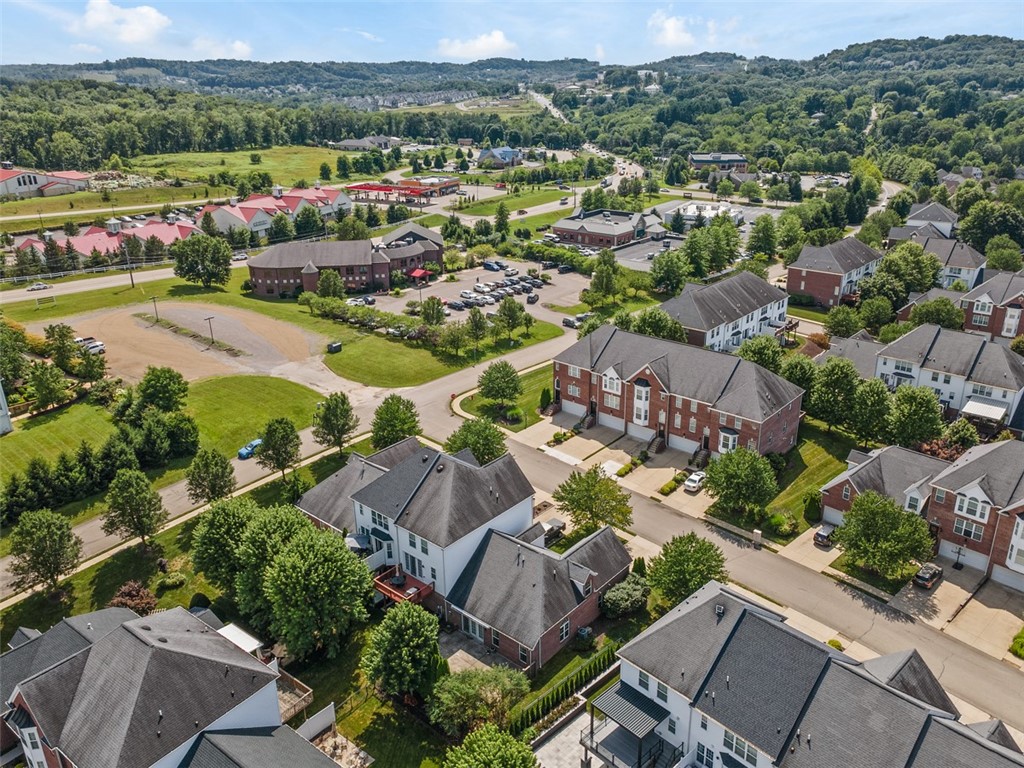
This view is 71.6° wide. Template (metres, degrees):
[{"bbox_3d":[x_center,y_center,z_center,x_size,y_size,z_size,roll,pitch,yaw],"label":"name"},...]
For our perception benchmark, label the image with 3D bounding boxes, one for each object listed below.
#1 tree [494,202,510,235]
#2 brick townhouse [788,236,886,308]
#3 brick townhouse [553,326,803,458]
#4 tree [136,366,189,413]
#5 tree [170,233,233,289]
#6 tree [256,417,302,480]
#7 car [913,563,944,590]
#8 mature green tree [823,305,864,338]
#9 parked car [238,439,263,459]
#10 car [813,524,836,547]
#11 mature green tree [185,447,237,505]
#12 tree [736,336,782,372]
[{"bbox_3d":[-3.600,-62.670,270.730,6.100,12.750,6.100,-1,21,0],"label":"tree"},{"bbox_3d":[91.720,-33.040,201.240,15.500,14.600,30.500,19,28,40],"label":"brick townhouse"},{"bbox_3d":[24.760,0.280,110.560,35.900,14.100,15.600,18,28,39],"label":"brick townhouse"},{"bbox_3d":[-56.660,1.480,115.230,7.600,9.000,7.600,-11,24,-26],"label":"tree"},{"bbox_3d":[-84.214,-33.319,193.310,15.300,14.200,15.300,-1,21,0],"label":"tree"},{"bbox_3d":[-31.708,9.095,97.349,6.200,9.800,6.200,-1,21,0],"label":"tree"},{"bbox_3d":[48.631,22.503,83.000,4.450,1.650,1.850,-18,26,-39],"label":"car"},{"bbox_3d":[66.409,-12.149,142.467,7.870,7.527,7.870,-1,20,0],"label":"mature green tree"},{"bbox_3d":[-37.060,9.330,103.470,1.880,1.480,4.800,16,27,37],"label":"parked car"},{"bbox_3d":[39.370,18.360,87.990,4.600,1.680,1.820,-20,28,-40],"label":"car"},{"bbox_3d":[-36.716,11.855,87.187,6.246,8.622,6.246,-1,20,0],"label":"mature green tree"},{"bbox_3d":[41.900,-2.640,120.540,7.500,11.310,7.500,-1,21,0],"label":"tree"}]

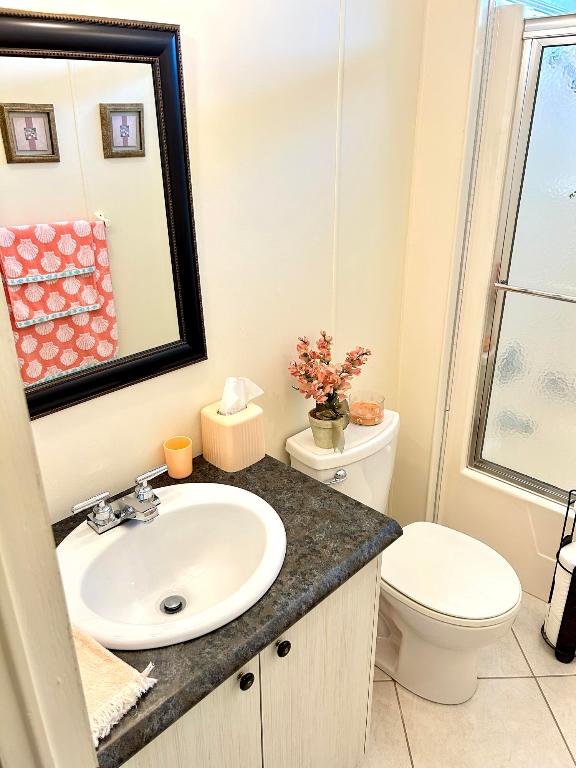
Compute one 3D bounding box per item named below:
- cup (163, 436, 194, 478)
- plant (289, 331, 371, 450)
[{"bbox_3d":[-0.270,0.186,1.432,0.070,0.089,0.070,0,22,0],"label":"cup"},{"bbox_3d":[0.120,0.013,1.688,0.205,0.355,0.230,19,30,39],"label":"plant"}]

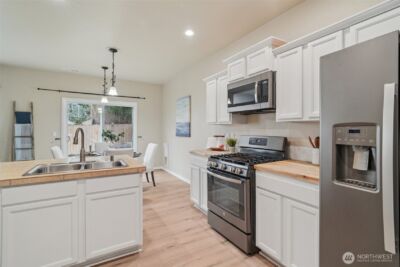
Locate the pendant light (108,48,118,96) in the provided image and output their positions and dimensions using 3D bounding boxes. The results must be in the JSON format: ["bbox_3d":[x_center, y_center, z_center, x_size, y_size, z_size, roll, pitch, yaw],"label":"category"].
[{"bbox_3d":[-1.630,-1.141,3.348,0.170,0.862,0.170,0,0,-33],"label":"pendant light"}]

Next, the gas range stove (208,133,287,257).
[{"bbox_3d":[0.590,0.651,2.304,0.750,1.215,0.760,0,0,-33],"label":"gas range stove"}]

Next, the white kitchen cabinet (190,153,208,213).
[{"bbox_3d":[0.282,0.818,2.919,0.625,0.877,0.607,0,0,-33],"label":"white kitchen cabinet"}]

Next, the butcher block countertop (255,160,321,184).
[{"bbox_3d":[1.016,0.365,1.754,0.646,0.038,0.627,0,0,-33],"label":"butcher block countertop"}]

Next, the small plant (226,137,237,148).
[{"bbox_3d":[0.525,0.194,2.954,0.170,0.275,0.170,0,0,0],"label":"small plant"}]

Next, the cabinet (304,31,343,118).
[{"bbox_3d":[1.237,-0.497,1.705,0.330,0.753,0.319,0,0,-33],"label":"cabinet"}]

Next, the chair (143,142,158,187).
[{"bbox_3d":[-1.371,0.745,4.207,0.610,1.005,0.500,0,0,-33],"label":"chair"}]

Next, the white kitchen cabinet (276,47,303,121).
[{"bbox_3d":[1.067,-0.498,1.971,0.330,0.753,0.300,0,0,-33],"label":"white kitchen cabinet"}]

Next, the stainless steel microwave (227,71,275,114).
[{"bbox_3d":[0.753,-0.490,2.397,0.400,0.418,0.760,0,0,-33],"label":"stainless steel microwave"}]

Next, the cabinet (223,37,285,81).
[{"bbox_3d":[0.744,-0.881,2.390,0.425,0.350,0.790,0,0,-33],"label":"cabinet"}]

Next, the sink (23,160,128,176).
[{"bbox_3d":[-1.221,0.432,1.865,0.815,0.200,0.565,0,0,-33],"label":"sink"}]

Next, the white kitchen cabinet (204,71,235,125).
[{"bbox_3d":[0.406,-0.535,2.994,0.340,0.798,0.640,0,0,-33],"label":"white kitchen cabinet"}]

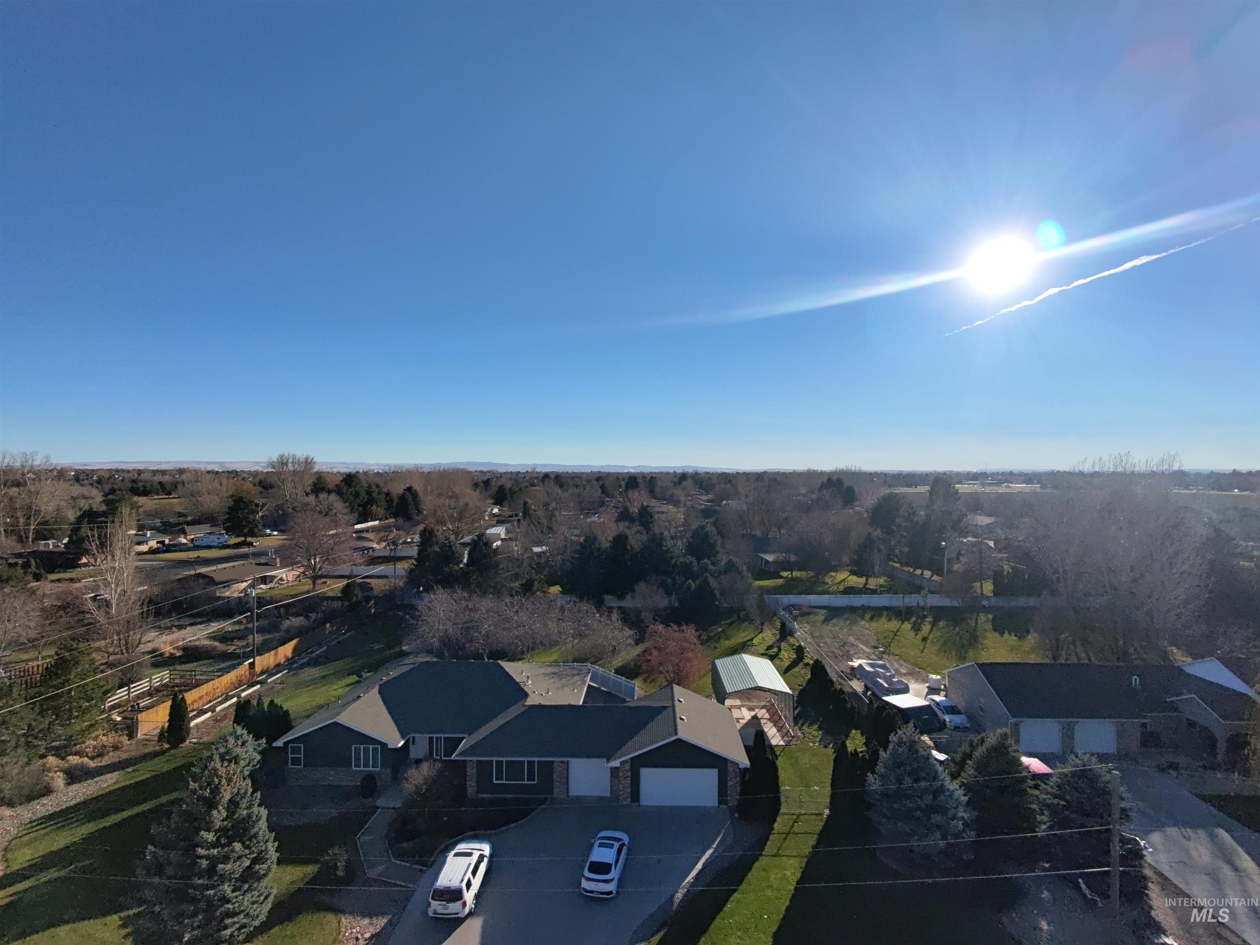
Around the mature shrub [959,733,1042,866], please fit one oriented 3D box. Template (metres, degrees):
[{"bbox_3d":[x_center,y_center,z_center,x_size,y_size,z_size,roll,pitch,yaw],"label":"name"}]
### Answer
[{"bbox_3d":[21.550,18.258,33.908,4.353,6.540,4.353,0,0,0],"label":"mature shrub"}]

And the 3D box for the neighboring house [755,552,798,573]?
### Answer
[{"bbox_3d":[33.014,19.828,128.902,6.800,2.800,9.000,0,0,0],"label":"neighboring house"}]

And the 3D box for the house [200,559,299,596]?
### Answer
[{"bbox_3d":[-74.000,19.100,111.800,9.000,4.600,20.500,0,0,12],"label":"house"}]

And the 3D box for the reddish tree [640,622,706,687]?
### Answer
[{"bbox_3d":[4.322,18.160,57.452,6.779,6.507,6.779,0,0,0],"label":"reddish tree"}]

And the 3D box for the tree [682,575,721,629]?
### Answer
[{"bbox_3d":[9.901,17.842,80.790,5.693,7.006,5.693,0,0,0],"label":"tree"}]

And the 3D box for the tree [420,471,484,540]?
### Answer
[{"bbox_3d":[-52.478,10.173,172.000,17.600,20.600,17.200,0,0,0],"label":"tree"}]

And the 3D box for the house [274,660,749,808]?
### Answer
[{"bbox_3d":[-7.953,18.110,44.910,31.200,5.800,16.800,0,0,2],"label":"house"}]

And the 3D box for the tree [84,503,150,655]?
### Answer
[{"bbox_3d":[-59.945,12.525,68.134,6.053,17.448,6.053,0,0,0],"label":"tree"}]

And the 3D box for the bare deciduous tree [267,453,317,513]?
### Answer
[{"bbox_3d":[-139.351,6.186,240.000,18.500,28.000,18.000,0,0,0],"label":"bare deciduous tree"}]

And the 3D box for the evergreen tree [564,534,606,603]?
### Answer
[{"bbox_3d":[-7.115,15.213,91.500,6.600,11.200,6.500,0,0,0],"label":"evergreen tree"}]

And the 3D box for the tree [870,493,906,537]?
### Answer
[{"bbox_3d":[66.176,12.966,150.000,8.900,15.200,8.900,0,0,0],"label":"tree"}]

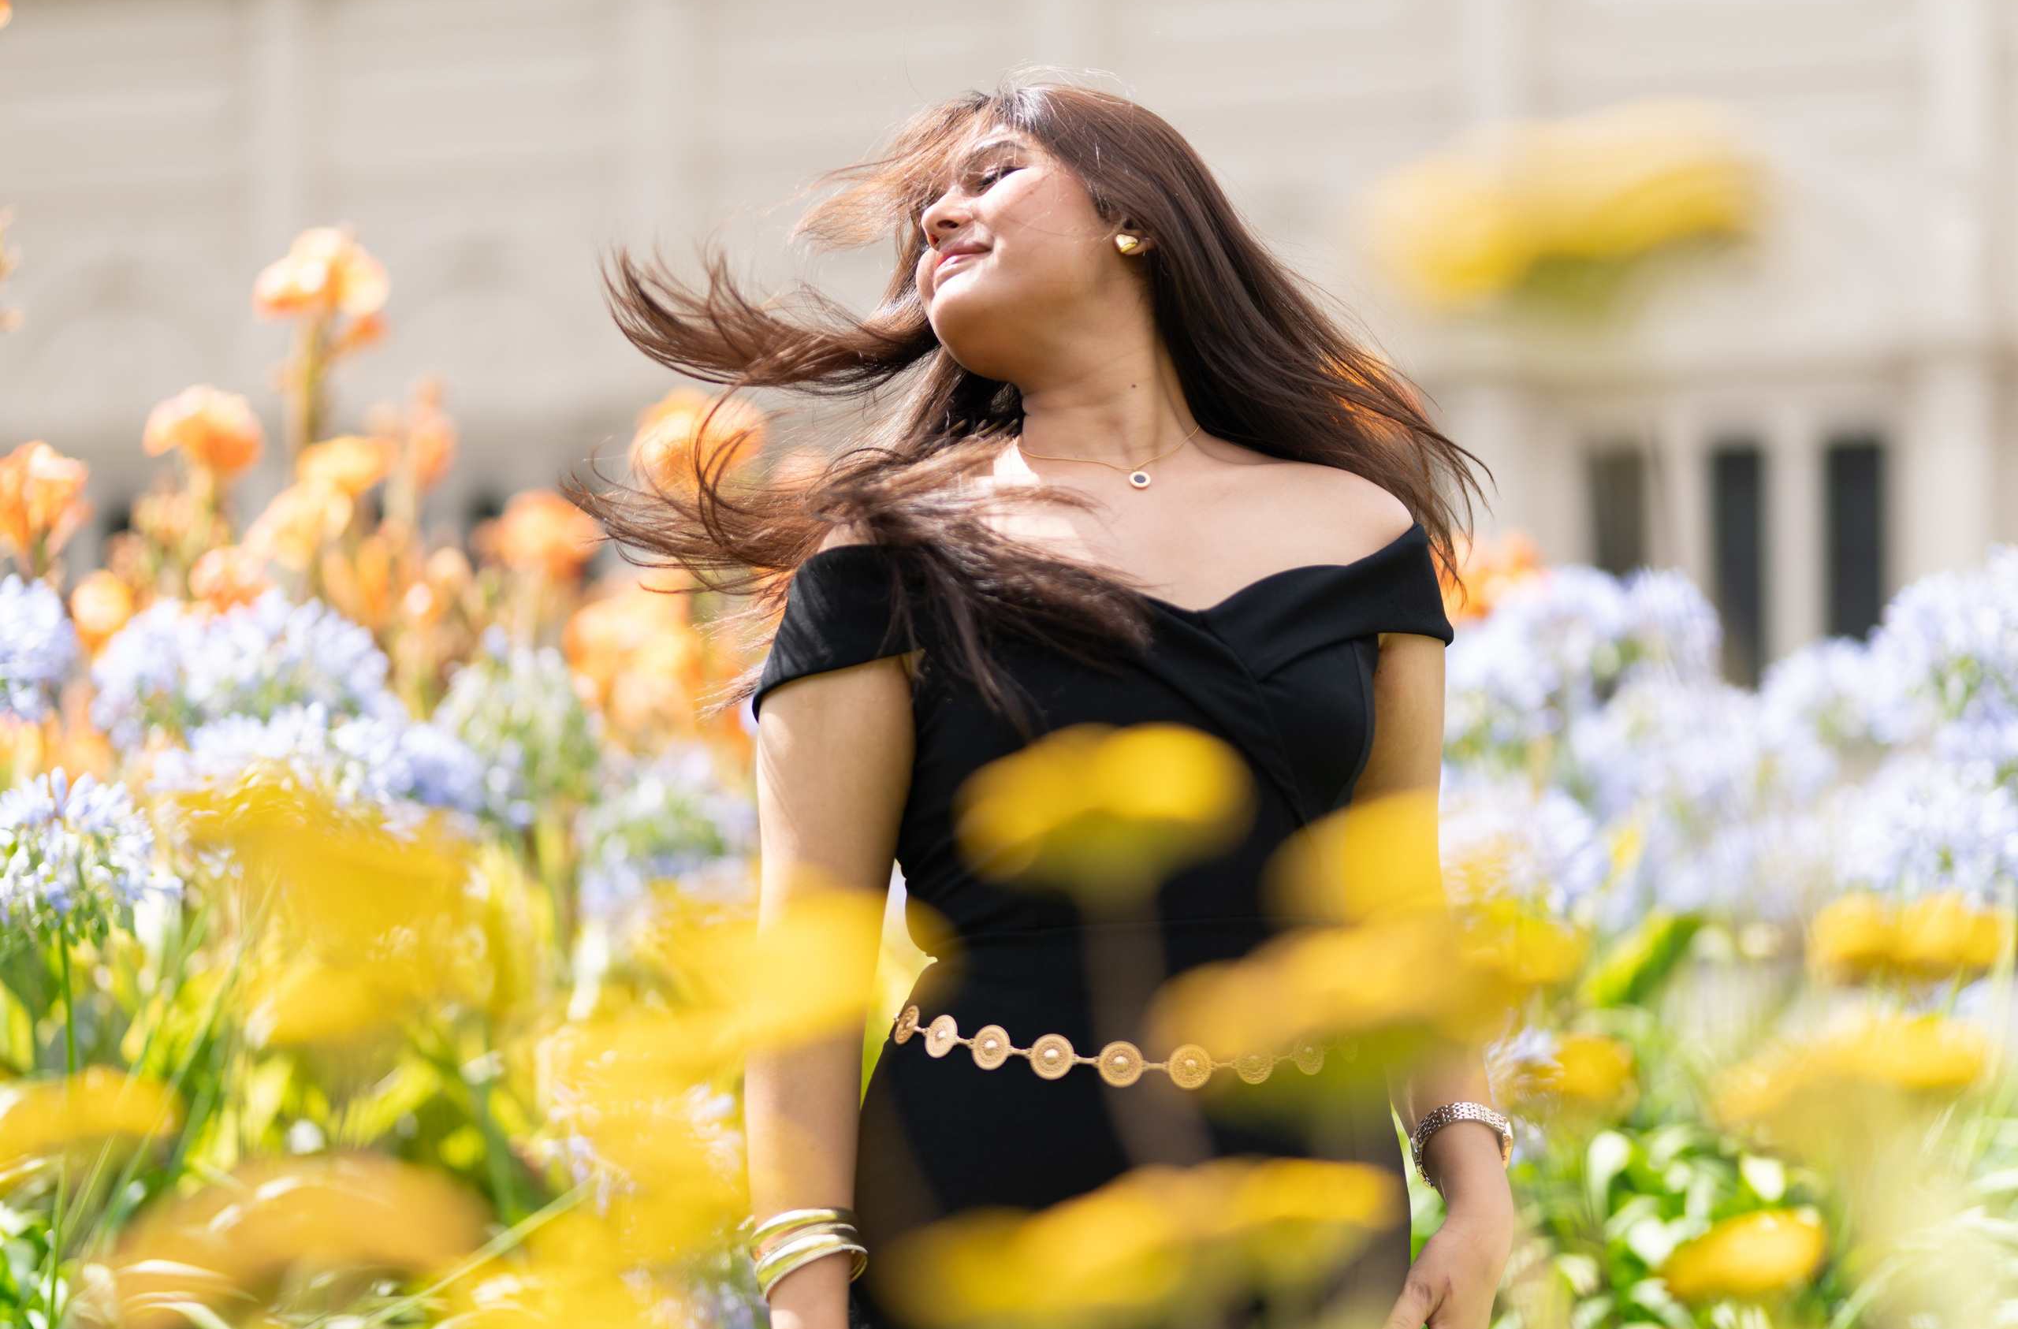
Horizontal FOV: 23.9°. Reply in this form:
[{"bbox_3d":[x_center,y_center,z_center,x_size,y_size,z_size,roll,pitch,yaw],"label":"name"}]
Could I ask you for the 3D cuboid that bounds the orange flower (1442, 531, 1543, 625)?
[{"bbox_3d":[0.509,-0.095,5.100,0.119,0.099,0.100,-1,-6,6],"label":"orange flower"}]

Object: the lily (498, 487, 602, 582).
[{"bbox_3d":[-0.502,-0.140,5.200,0.112,0.096,0.100,1,-6,-6],"label":"lily"}]

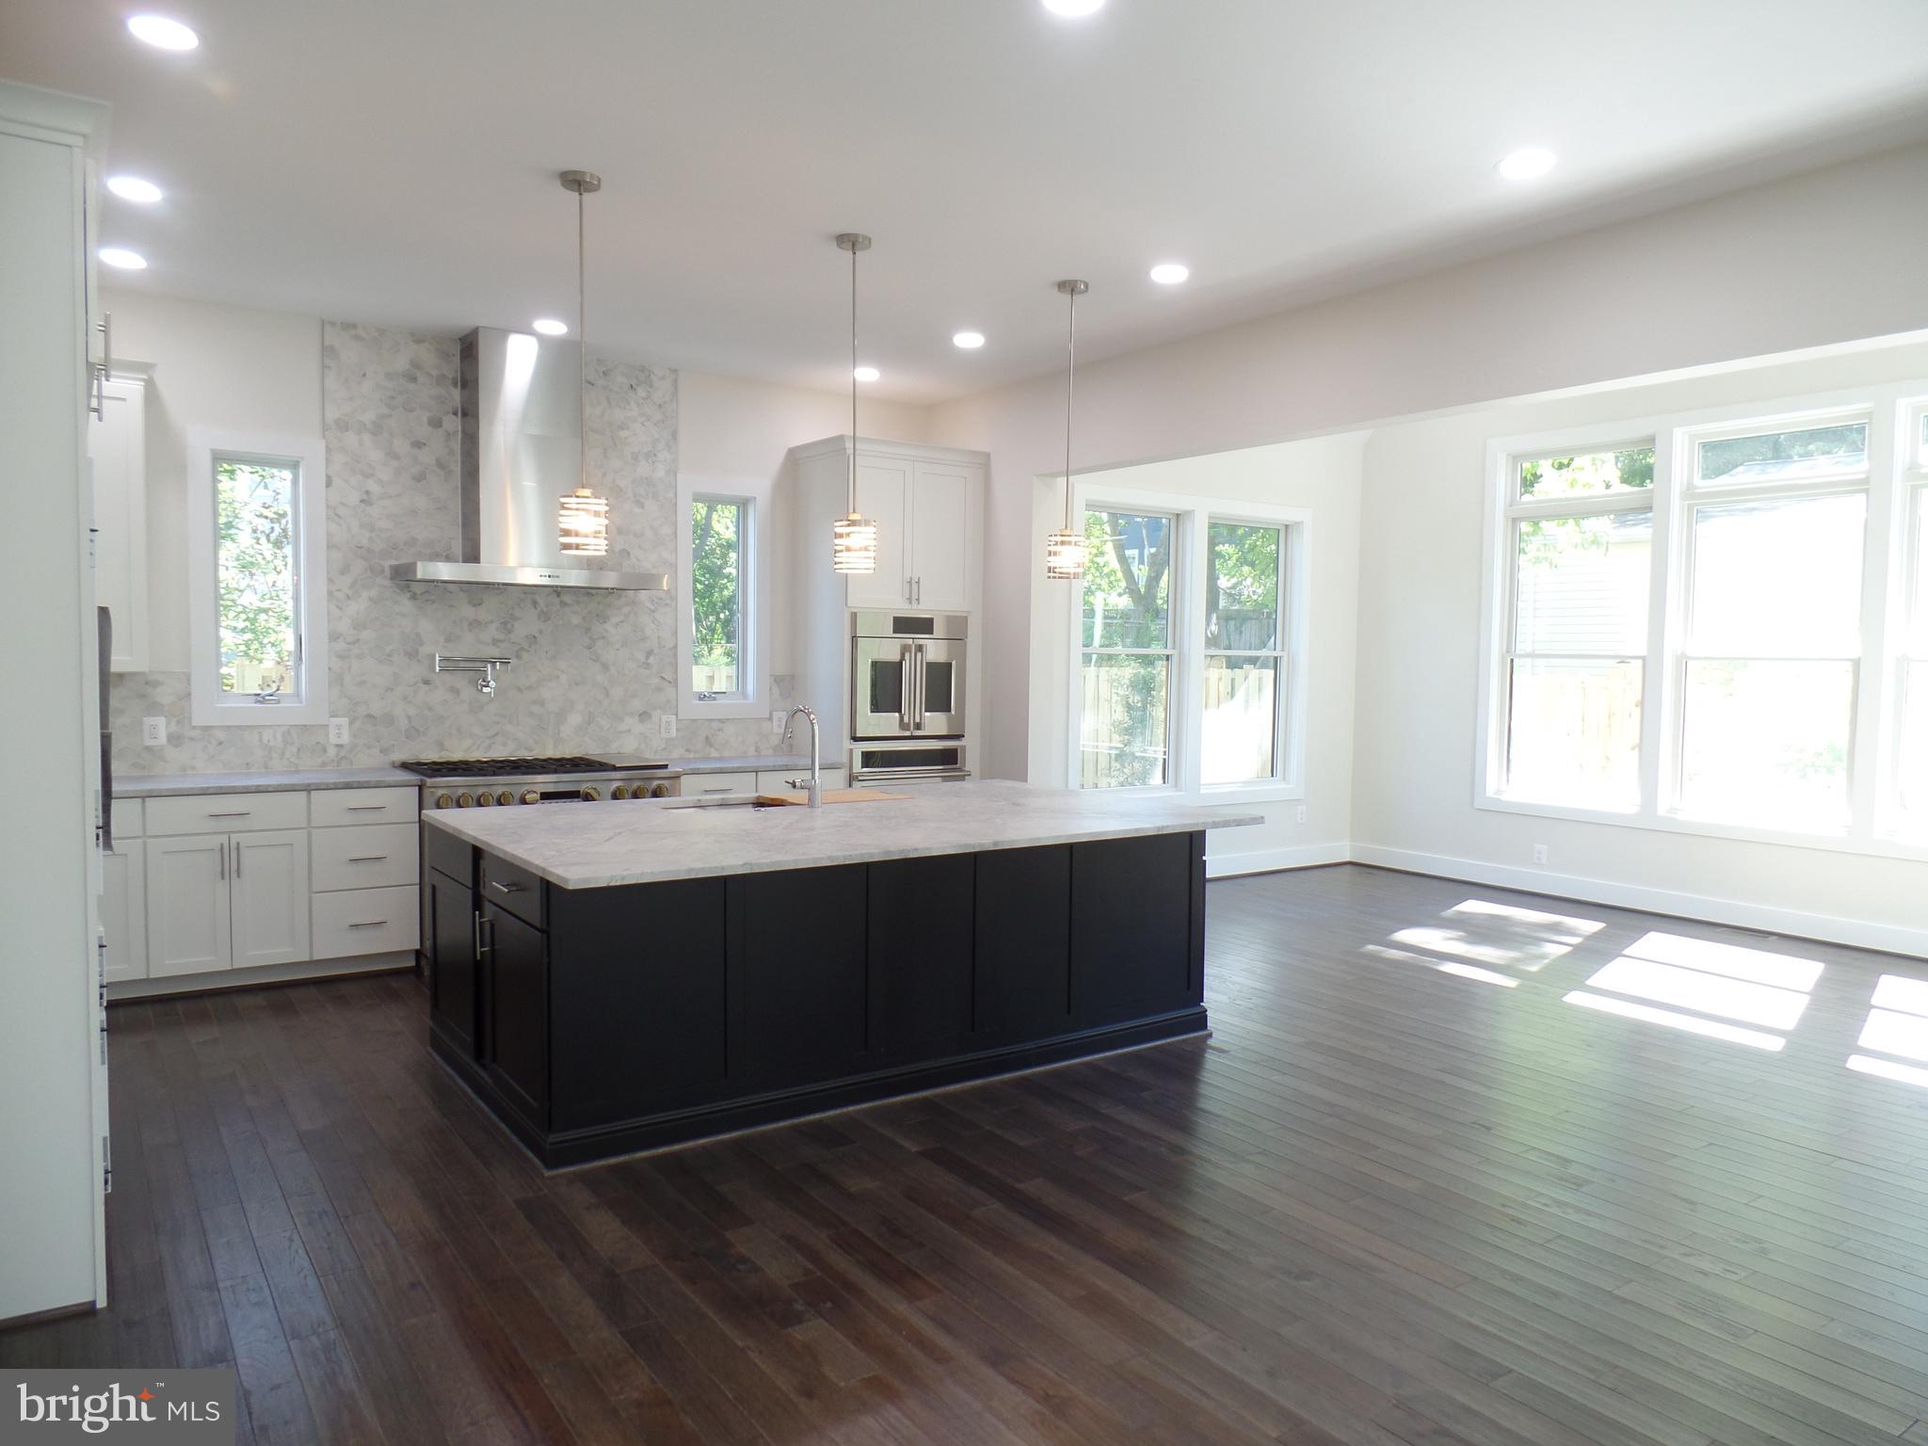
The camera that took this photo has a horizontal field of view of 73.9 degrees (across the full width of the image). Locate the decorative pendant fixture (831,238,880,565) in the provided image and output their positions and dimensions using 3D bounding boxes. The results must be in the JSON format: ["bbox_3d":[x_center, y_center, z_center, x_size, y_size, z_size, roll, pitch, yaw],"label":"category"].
[{"bbox_3d":[-0.411,-1.200,4.854,0.165,1.250,0.165,1,3,0],"label":"decorative pendant fixture"}]

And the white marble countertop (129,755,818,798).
[{"bbox_3d":[-2.400,0.253,6.419,3.760,0.034,0.648,-1,3,-35],"label":"white marble countertop"}]

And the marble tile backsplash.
[{"bbox_3d":[-2.508,-0.859,6.562,3.640,2.161,0.025,-1,4,-35],"label":"marble tile backsplash"}]

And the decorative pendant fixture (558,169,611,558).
[{"bbox_3d":[-1.277,-1.186,4.295,0.167,1.247,0.167,-1,4,-35],"label":"decorative pendant fixture"}]

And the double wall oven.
[{"bbox_3d":[-0.455,0.010,7.708,0.766,1.310,0.600,-1,3,-35],"label":"double wall oven"}]

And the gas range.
[{"bbox_3d":[-2.146,0.662,6.479,1.235,0.920,0.715,-1,4,-35],"label":"gas range"}]

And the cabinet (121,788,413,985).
[{"bbox_3d":[-3.178,0.722,5.922,1.119,0.875,0.622,-1,3,-35],"label":"cabinet"}]

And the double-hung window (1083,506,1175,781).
[{"bbox_3d":[1.048,-0.466,8.347,0.900,1.875,0.100,-1,4,-35],"label":"double-hung window"}]

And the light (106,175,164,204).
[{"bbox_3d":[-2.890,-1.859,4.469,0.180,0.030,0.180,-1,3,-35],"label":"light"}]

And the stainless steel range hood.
[{"bbox_3d":[-2.197,-1.320,6.506,1.218,1.256,0.591,-1,3,-35],"label":"stainless steel range hood"}]

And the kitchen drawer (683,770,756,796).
[{"bbox_3d":[-1.446,0.334,7.022,0.443,0.165,0.510,-1,3,-35],"label":"kitchen drawer"}]

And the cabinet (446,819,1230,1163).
[{"bbox_3d":[-0.500,0.793,4.928,2.626,0.860,1.428,-1,4,-35],"label":"cabinet"}]

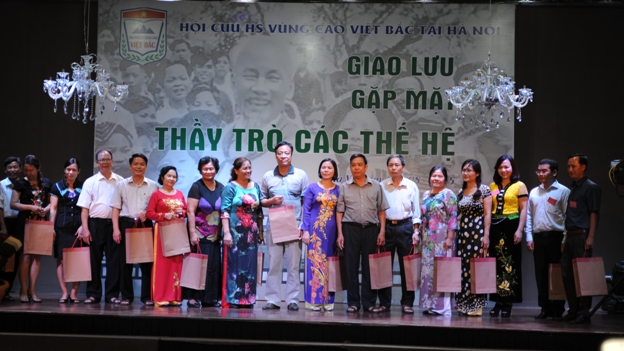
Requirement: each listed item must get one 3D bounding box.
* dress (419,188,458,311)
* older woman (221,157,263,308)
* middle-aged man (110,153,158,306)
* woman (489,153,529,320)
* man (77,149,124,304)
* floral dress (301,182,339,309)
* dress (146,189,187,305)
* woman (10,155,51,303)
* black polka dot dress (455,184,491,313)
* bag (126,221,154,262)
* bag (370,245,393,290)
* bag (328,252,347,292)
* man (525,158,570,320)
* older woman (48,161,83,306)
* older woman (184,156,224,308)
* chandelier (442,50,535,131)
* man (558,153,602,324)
[{"bbox_3d":[1.341,0.776,12.070,0.420,1.280,0.300,1,-3,15],"label":"dress"},{"bbox_3d":[-0.738,0.597,11.970,0.450,1.590,0.360,2,-2,-21],"label":"older woman"},{"bbox_3d":[-1.909,0.586,12.400,0.520,1.640,0.360,2,-3,-8],"label":"middle-aged man"},{"bbox_3d":[2.044,0.630,11.950,0.430,1.688,0.310,0,-3,22],"label":"woman"},{"bbox_3d":[-2.267,0.564,12.400,0.530,1.660,0.330,2,-3,-14],"label":"man"},{"bbox_3d":[0.095,0.741,12.100,0.420,1.344,0.290,2,-3,-10],"label":"floral dress"},{"bbox_3d":[-1.534,0.759,12.050,0.430,1.240,0.310,2,-2,-19],"label":"dress"},{"bbox_3d":[-2.992,0.563,12.150,0.450,1.580,0.360,2,-2,-22],"label":"woman"},{"bbox_3d":[1.636,0.749,11.650,0.400,1.310,0.330,0,-2,23],"label":"black polka dot dress"},{"bbox_3d":[-1.828,0.731,12.150,0.280,0.380,0.100,3,-4,-32],"label":"bag"},{"bbox_3d":[0.704,0.956,11.750,0.100,0.450,0.280,-3,-2,32],"label":"bag"},{"bbox_3d":[0.244,1.050,12.150,0.280,0.380,0.100,0,-4,30],"label":"bag"},{"bbox_3d":[2.431,0.661,11.800,0.450,1.662,0.330,-1,-4,33],"label":"man"},{"bbox_3d":[-2.609,0.588,12.100,0.410,1.540,0.340,2,-2,-16],"label":"older woman"},{"bbox_3d":[-1.133,0.598,12.100,0.450,1.590,0.310,2,-3,-6],"label":"older woman"},{"bbox_3d":[1.837,-0.875,11.900,0.910,0.820,0.910,1,-2,0],"label":"chandelier"},{"bbox_3d":[2.699,0.628,11.450,0.440,1.700,0.330,-1,-4,42],"label":"man"}]

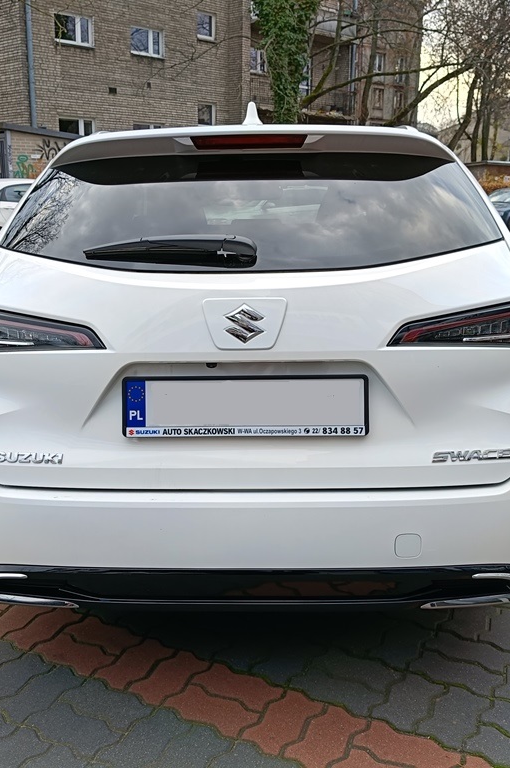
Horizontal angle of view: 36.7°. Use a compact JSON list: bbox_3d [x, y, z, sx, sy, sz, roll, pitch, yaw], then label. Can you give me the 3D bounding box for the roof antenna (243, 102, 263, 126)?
[{"bbox_3d":[-0.008,-0.744,2.130,0.060,0.070,0.150,1,14,1],"label":"roof antenna"}]

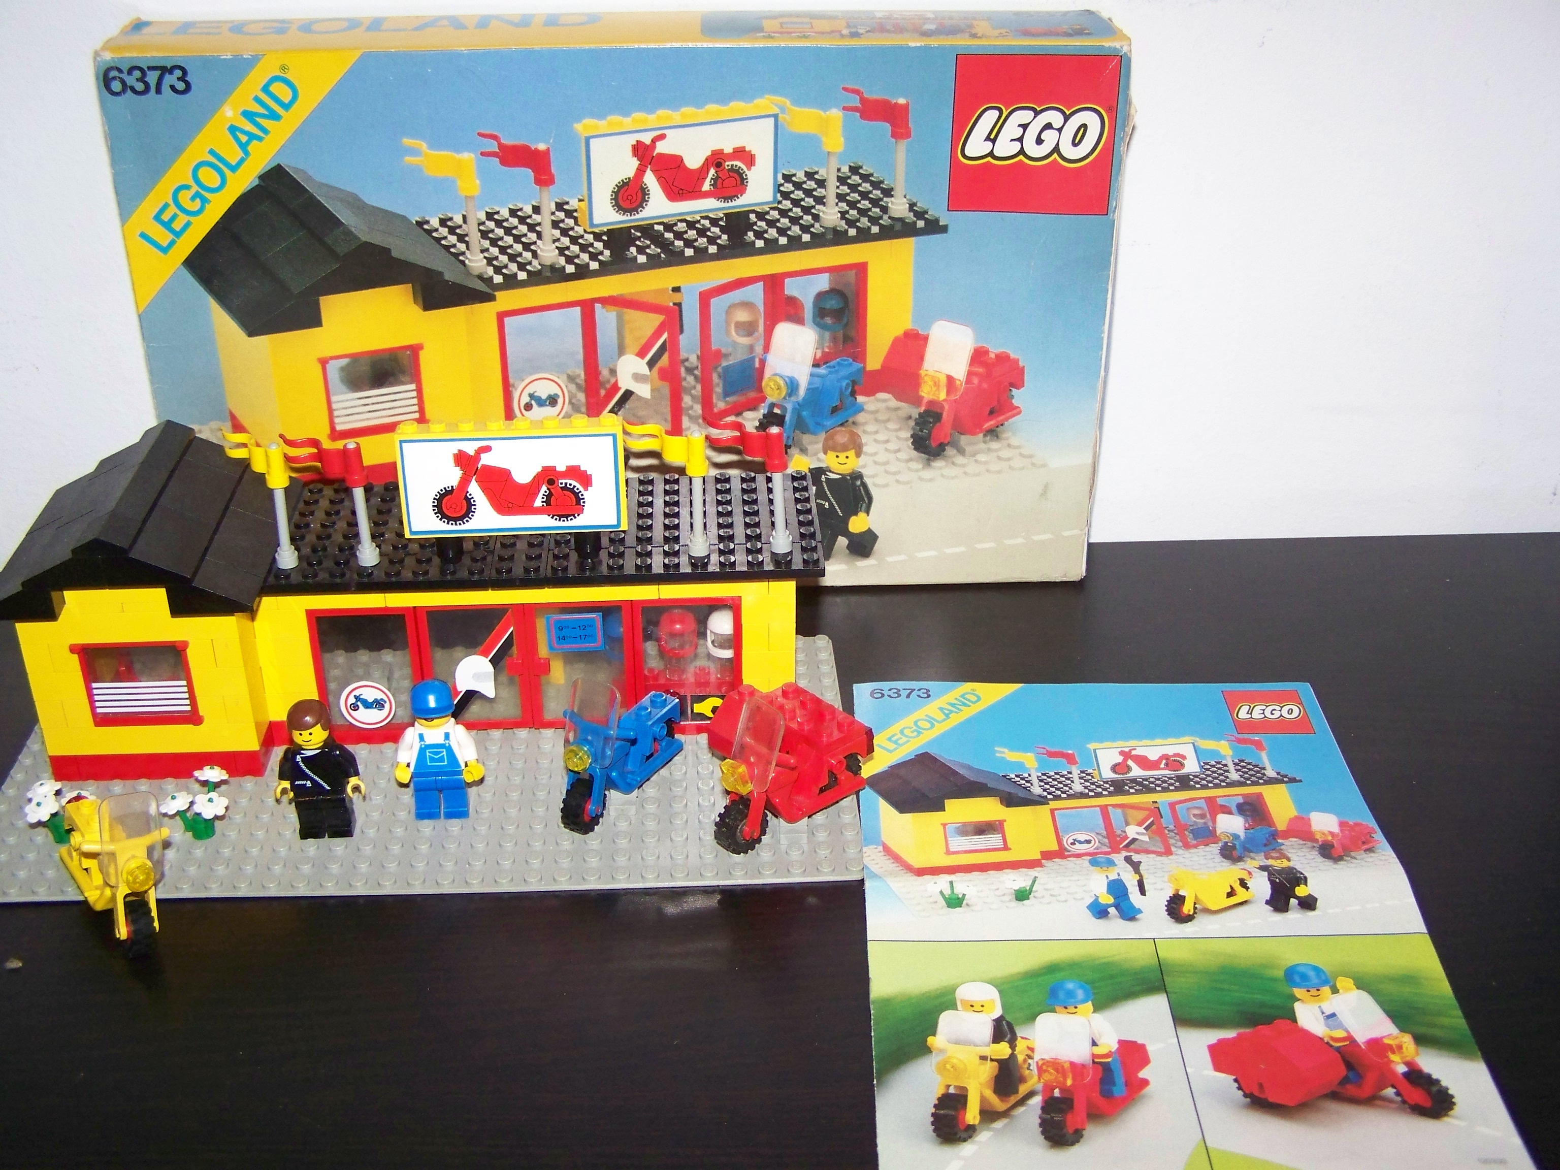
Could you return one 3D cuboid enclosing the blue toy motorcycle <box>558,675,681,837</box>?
[{"bbox_3d":[-0.045,0.043,0.492,0.023,0.040,0.053,15,33,26],"label":"blue toy motorcycle"}]

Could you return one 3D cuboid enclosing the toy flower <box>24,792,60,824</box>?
[{"bbox_3d":[-0.205,0.062,0.476,0.010,0.003,0.010,-2,49,-2],"label":"toy flower"}]

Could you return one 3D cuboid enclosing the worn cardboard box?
[{"bbox_3d":[-0.050,-0.093,0.587,0.314,0.188,0.054,-1,29,-2],"label":"worn cardboard box"}]

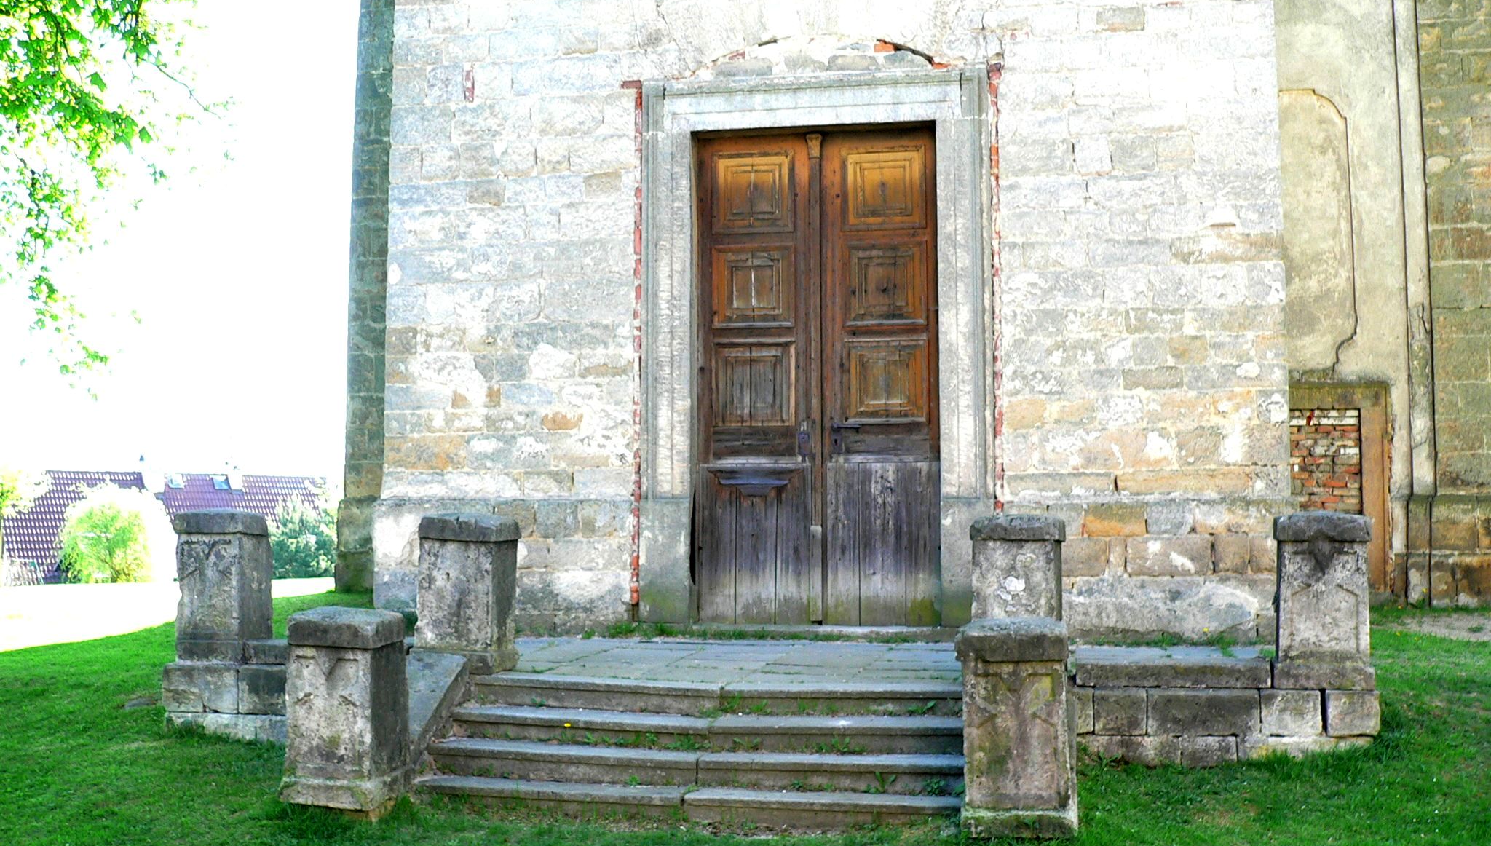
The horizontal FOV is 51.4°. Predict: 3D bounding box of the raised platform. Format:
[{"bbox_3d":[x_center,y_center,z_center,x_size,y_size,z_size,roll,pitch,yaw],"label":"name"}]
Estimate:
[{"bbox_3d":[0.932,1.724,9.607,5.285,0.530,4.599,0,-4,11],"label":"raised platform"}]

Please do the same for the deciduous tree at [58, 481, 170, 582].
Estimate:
[{"bbox_3d":[-17.116,2.950,42.000,3.029,2.713,2.877,0,-4,11],"label":"deciduous tree"}]

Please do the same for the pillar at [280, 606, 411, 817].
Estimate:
[{"bbox_3d":[-1.931,1.393,7.534,0.479,0.882,0.435,0,-4,11],"label":"pillar"}]

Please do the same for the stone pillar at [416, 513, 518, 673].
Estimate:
[{"bbox_3d":[-1.567,0.972,8.766,0.460,0.841,0.403,0,-4,11],"label":"stone pillar"}]

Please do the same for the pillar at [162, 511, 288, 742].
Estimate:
[{"bbox_3d":[-3.181,1.202,9.443,0.535,1.284,0.491,0,-4,11],"label":"pillar"}]

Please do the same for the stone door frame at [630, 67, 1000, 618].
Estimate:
[{"bbox_3d":[0.553,-0.586,12.306,2.830,4.345,0.300,0,-4,11],"label":"stone door frame"}]

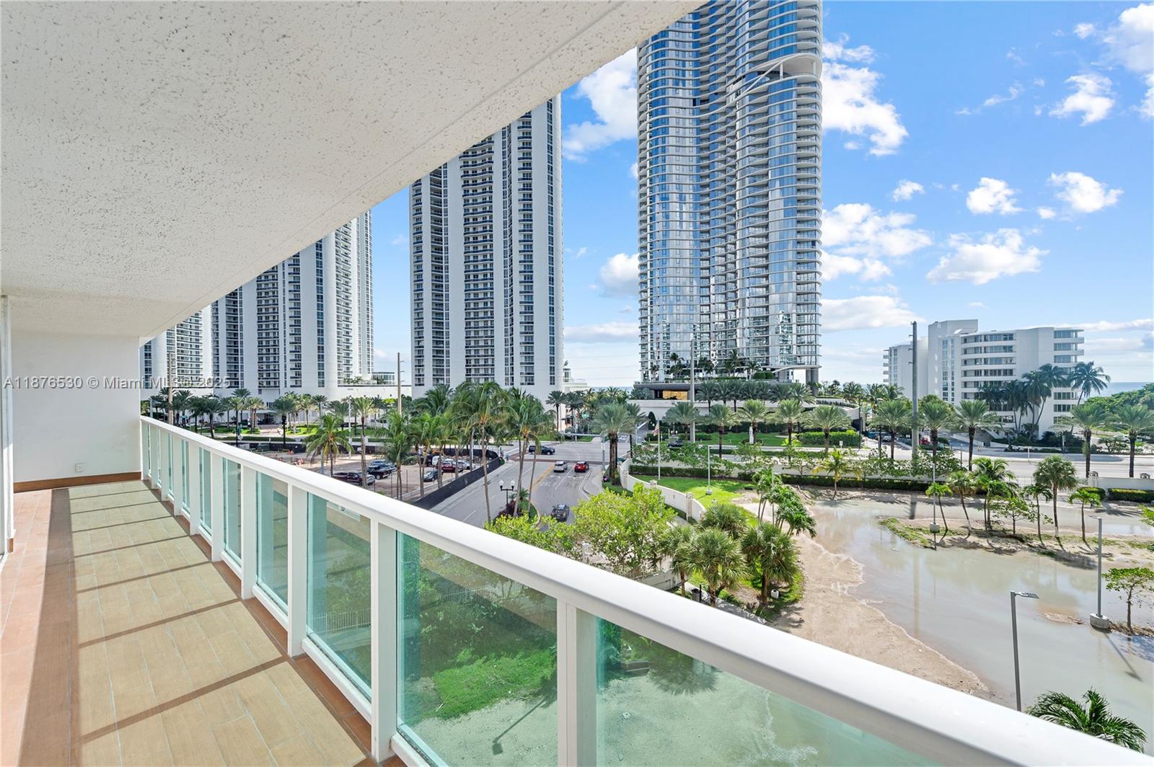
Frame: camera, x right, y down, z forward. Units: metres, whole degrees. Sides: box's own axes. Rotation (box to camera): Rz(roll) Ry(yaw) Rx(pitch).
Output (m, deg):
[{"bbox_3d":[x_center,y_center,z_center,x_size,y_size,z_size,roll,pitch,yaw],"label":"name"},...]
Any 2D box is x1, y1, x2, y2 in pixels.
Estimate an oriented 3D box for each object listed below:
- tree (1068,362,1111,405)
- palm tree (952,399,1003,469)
[{"bbox_3d":[109.541,3.617,96.000,6.400,16.500,6.400,0,0,-41],"label":"tree"},{"bbox_3d":[65.988,8.630,74.000,6.300,11.750,6.300,-1,0,0],"label":"palm tree"}]

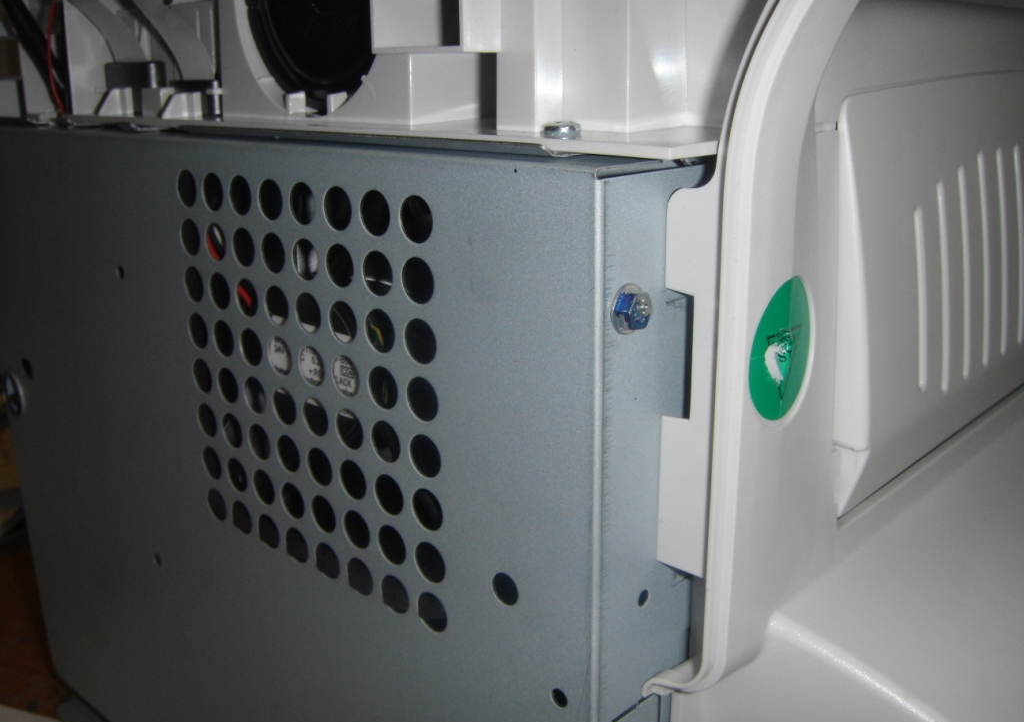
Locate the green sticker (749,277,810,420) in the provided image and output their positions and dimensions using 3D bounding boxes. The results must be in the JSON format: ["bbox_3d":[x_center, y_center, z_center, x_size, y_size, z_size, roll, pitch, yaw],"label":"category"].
[{"bbox_3d":[0.051,-0.002,0.196,0.001,0.027,0.027,14,22,41],"label":"green sticker"}]

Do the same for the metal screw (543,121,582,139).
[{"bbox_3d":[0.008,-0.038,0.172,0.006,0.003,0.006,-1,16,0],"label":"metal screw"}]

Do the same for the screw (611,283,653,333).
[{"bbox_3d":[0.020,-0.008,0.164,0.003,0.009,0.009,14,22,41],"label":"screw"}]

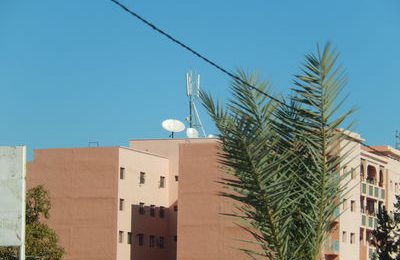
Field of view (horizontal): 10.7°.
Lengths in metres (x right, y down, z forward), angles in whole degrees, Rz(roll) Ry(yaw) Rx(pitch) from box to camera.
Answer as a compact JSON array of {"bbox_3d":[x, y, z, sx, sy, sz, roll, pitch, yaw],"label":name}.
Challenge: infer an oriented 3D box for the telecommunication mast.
[{"bbox_3d":[-0.419,-2.724,224.000,2.000,7.000,1.800,-1,-6,20],"label":"telecommunication mast"}]

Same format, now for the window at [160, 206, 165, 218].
[{"bbox_3d":[-3.861,8.329,216.038,0.150,1.146,1.135,-1,-6,20],"label":"window"}]

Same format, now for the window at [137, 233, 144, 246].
[{"bbox_3d":[-5.831,10.804,210.612,0.150,1.146,1.135,-1,-6,20],"label":"window"}]

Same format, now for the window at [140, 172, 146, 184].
[{"bbox_3d":[-5.732,4.737,211.238,0.150,1.146,1.135,-1,-6,20],"label":"window"}]

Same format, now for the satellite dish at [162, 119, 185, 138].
[{"bbox_3d":[-2.752,-0.052,222.000,2.400,2.200,1.800,2,-6,-11],"label":"satellite dish"}]

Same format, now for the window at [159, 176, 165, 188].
[{"bbox_3d":[-3.812,5.295,216.351,0.150,1.146,1.135,-1,-6,20],"label":"window"}]

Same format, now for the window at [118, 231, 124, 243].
[{"bbox_3d":[-7.636,10.278,205.804,0.150,1.146,1.135,-1,-6,20],"label":"window"}]

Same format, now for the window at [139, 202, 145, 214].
[{"bbox_3d":[-5.781,7.770,210.925,0.150,1.146,1.135,-1,-6,20],"label":"window"}]

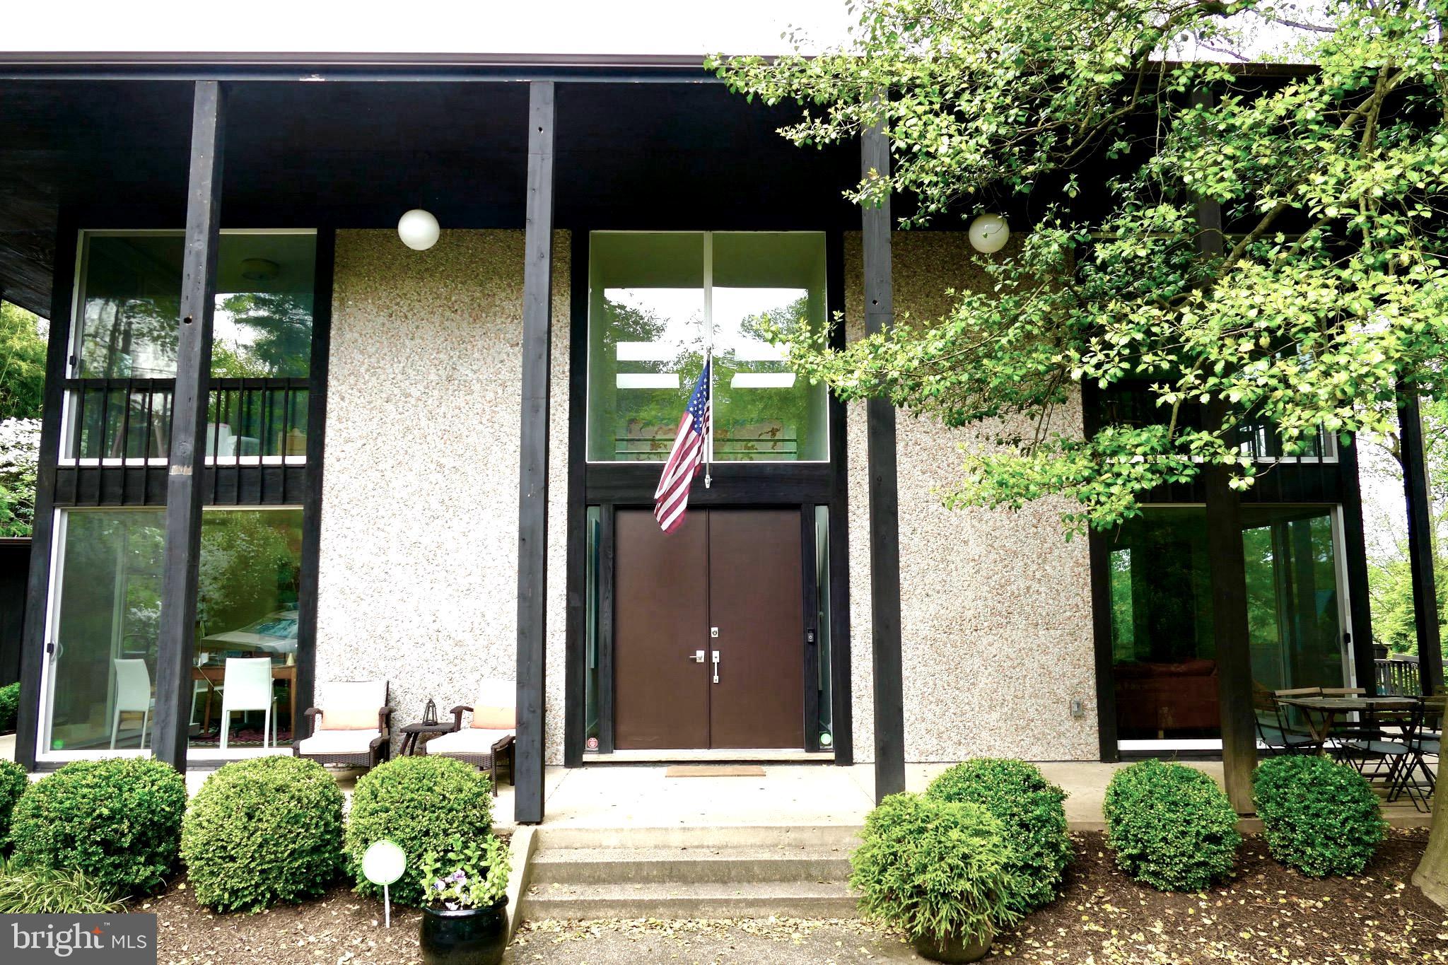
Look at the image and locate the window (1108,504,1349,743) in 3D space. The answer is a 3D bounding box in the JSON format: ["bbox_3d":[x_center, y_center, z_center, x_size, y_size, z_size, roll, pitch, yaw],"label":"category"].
[{"bbox_3d":[4.936,1.399,9.812,2.380,2.370,0.100,0,-7,-1],"label":"window"}]

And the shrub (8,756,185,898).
[{"bbox_3d":[-3.865,2.119,6.230,0.940,0.800,0.920,0,-7,-1],"label":"shrub"}]

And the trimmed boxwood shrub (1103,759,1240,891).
[{"bbox_3d":[2.823,2.094,6.299,0.800,0.750,0.800,0,-7,-1],"label":"trimmed boxwood shrub"}]

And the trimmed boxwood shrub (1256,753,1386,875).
[{"bbox_3d":[3.879,2.104,6.492,0.800,0.730,0.800,0,-7,-1],"label":"trimmed boxwood shrub"}]

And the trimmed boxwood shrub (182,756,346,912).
[{"bbox_3d":[-2.793,2.127,6.125,0.920,0.890,0.900,0,-7,-1],"label":"trimmed boxwood shrub"}]

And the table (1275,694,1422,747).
[{"bbox_3d":[5.367,2.184,8.361,1.120,0.710,0.780,0,-7,-1],"label":"table"}]

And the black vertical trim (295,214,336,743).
[{"bbox_3d":[-4.077,0.069,10.065,0.190,5.420,0.190,0,-7,-1],"label":"black vertical trim"}]

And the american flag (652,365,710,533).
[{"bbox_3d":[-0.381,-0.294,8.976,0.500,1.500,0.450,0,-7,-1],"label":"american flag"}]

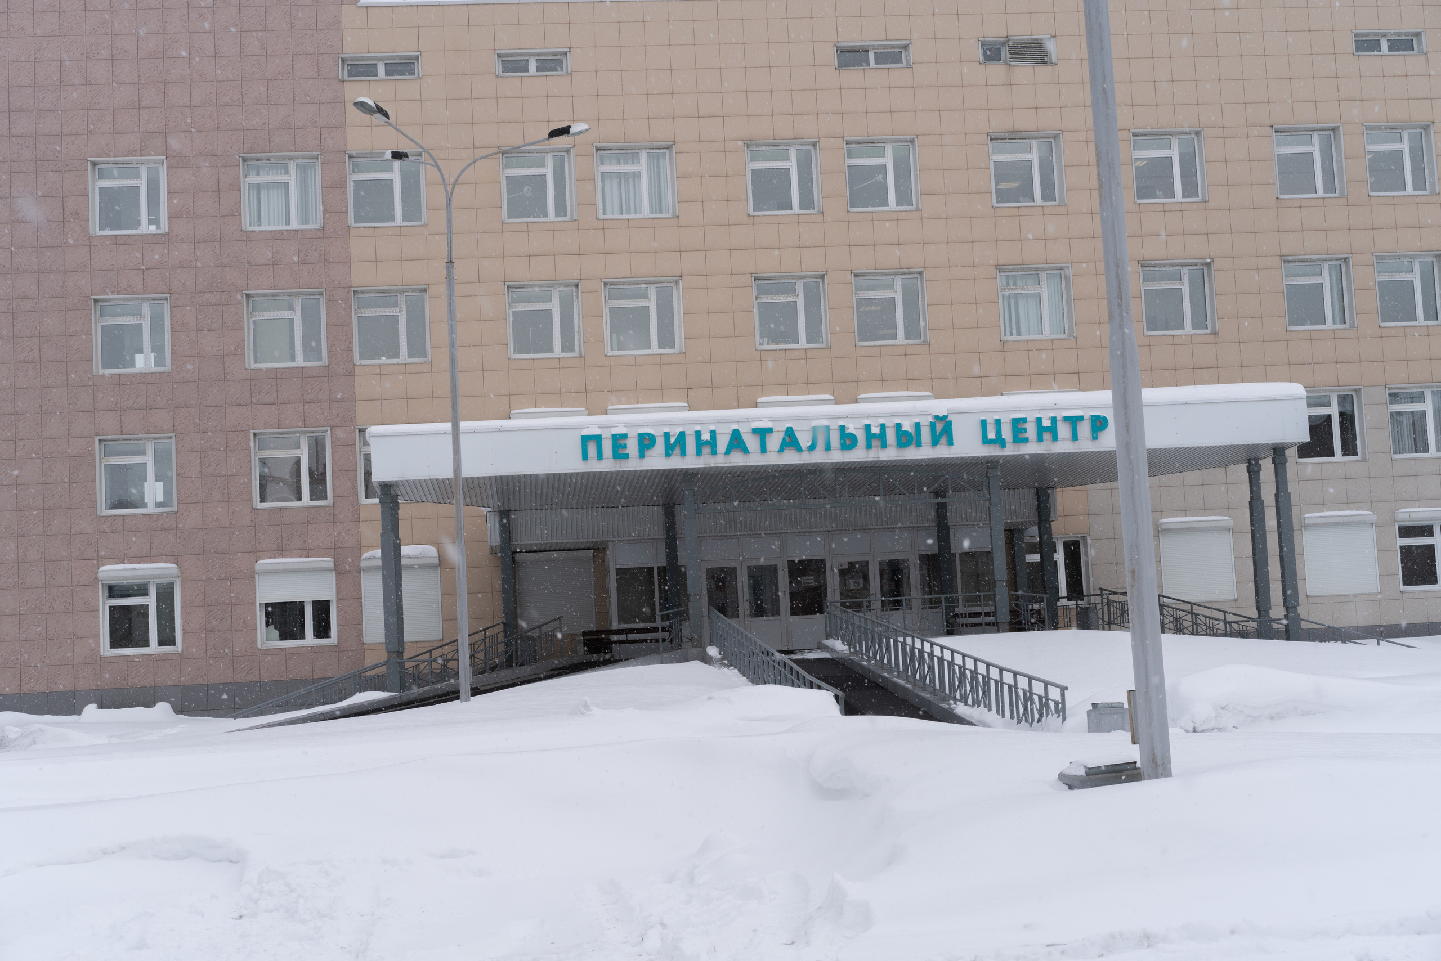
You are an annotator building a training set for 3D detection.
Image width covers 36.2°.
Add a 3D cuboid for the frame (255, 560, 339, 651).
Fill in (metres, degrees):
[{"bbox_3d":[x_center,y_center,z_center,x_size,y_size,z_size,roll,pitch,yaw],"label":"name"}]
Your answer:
[{"bbox_3d":[-9.817,2.862,51.007,1.800,1.991,0.250,-2,-6,-5],"label":"frame"}]

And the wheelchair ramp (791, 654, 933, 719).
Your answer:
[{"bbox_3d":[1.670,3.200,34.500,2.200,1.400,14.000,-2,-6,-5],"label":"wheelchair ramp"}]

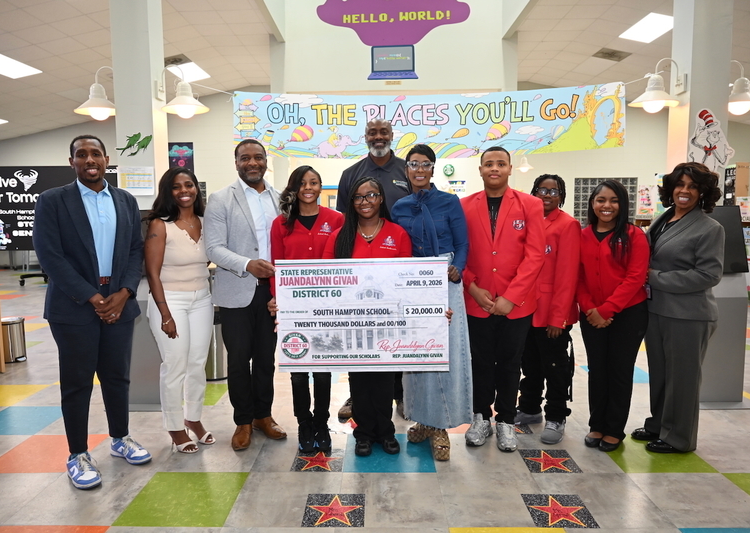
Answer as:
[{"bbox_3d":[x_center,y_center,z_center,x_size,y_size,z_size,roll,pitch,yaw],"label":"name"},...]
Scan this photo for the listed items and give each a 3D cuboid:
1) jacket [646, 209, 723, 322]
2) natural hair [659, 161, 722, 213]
[{"bbox_3d":[1.748,-0.012,3.055,0.340,0.650,0.430,-3,6,-30],"label":"jacket"},{"bbox_3d":[1.735,-0.444,2.942,0.300,0.290,0.270,3,6,30],"label":"natural hair"}]

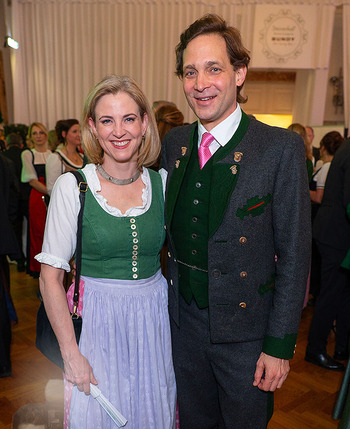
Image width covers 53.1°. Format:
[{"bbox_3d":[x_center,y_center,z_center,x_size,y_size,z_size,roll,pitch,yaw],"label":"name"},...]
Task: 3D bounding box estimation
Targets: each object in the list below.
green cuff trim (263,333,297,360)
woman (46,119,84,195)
[{"bbox_3d":[0.321,0.396,1.070,0.100,0.070,0.090,8,12,3],"label":"green cuff trim"},{"bbox_3d":[-0.895,0.021,3.145,0.380,1.690,0.500,9,15,36],"label":"woman"}]

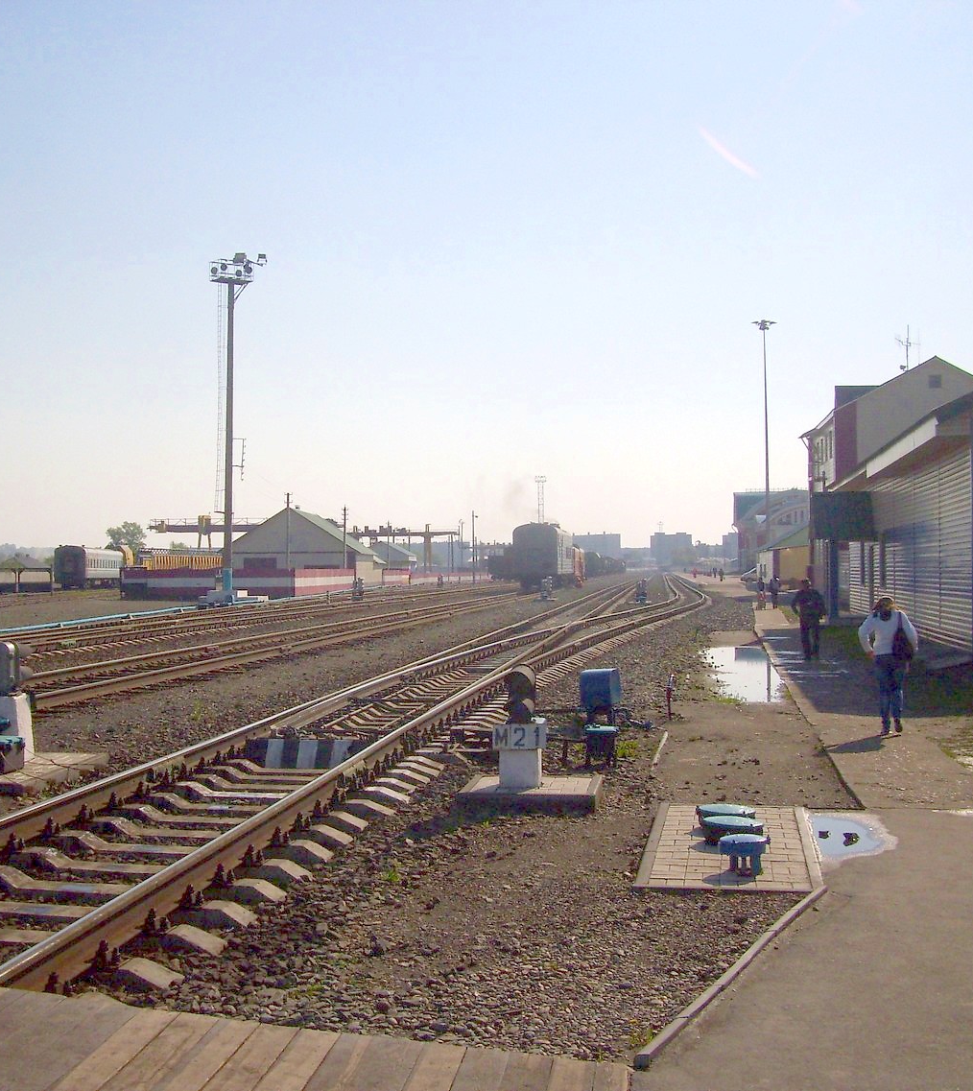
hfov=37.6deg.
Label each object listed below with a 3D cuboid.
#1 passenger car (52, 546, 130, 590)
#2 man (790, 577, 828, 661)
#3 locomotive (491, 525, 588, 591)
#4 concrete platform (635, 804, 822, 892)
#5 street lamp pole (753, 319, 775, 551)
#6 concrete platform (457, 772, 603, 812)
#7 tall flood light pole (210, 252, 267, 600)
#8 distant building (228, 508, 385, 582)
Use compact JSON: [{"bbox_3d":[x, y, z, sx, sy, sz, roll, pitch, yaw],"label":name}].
[{"bbox_3d":[-43.231,2.462,156.525,3.100,4.450,24.200,0,-1,-6],"label":"passenger car"},{"bbox_3d":[7.001,1.608,31.078,0.760,1.745,0.450,0,-1,7],"label":"man"},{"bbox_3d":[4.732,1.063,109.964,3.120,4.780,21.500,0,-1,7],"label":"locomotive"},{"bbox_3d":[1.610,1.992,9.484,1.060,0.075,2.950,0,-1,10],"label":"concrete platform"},{"bbox_3d":[32.376,-10.833,166.199,2.500,30.883,2.500,0,-1,0],"label":"street lamp pole"},{"bbox_3d":[0.359,1.951,11.240,1.050,0.135,1.050,0,-1,7],"label":"concrete platform"},{"bbox_3d":[-14.981,-7.182,86.129,3.200,20.864,2.400,0,-1,7],"label":"tall flood light pole"},{"bbox_3d":[-19.819,0.421,155.262,14.600,8.120,20.500,0,-1,1],"label":"distant building"}]

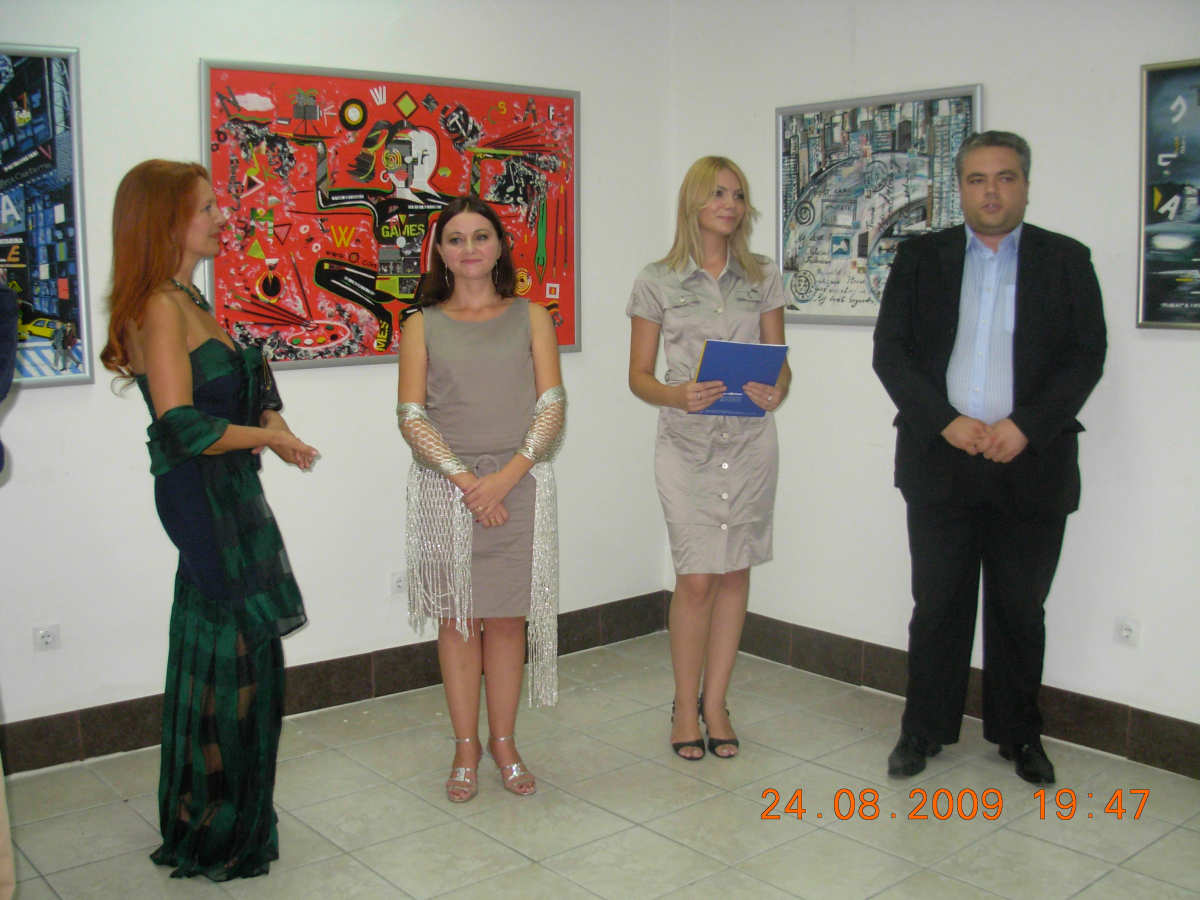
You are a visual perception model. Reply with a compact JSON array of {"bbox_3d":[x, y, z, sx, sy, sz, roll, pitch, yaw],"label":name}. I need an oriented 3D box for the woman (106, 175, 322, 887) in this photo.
[{"bbox_3d":[-0.896,0.165,3.053,0.510,1.650,0.450,0,8,-2],"label":"woman"}]

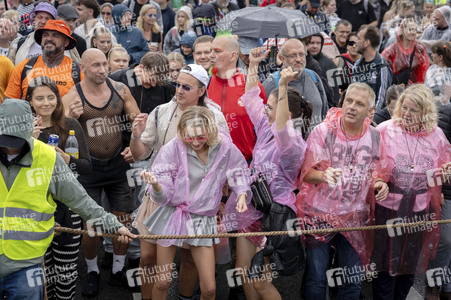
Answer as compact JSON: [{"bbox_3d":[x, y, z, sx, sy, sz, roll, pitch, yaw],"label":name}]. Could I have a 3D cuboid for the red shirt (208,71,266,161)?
[{"bbox_3d":[0.083,-0.215,5.655,0.490,0.680,0.310,8,18,27],"label":"red shirt"}]

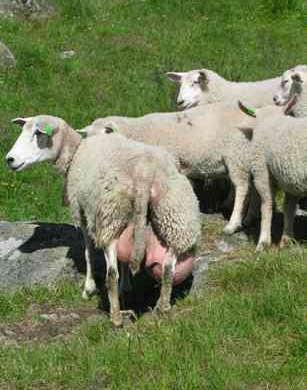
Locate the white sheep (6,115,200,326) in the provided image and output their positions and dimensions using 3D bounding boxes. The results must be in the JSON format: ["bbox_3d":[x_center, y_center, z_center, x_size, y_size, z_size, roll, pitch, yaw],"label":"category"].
[{"bbox_3d":[-0.245,0.080,5.760,0.570,0.790,1.040,-3,10,-20],"label":"white sheep"}]

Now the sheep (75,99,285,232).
[{"bbox_3d":[0.100,-0.140,6.720,1.030,0.660,0.420,-1,9,-7],"label":"sheep"}]

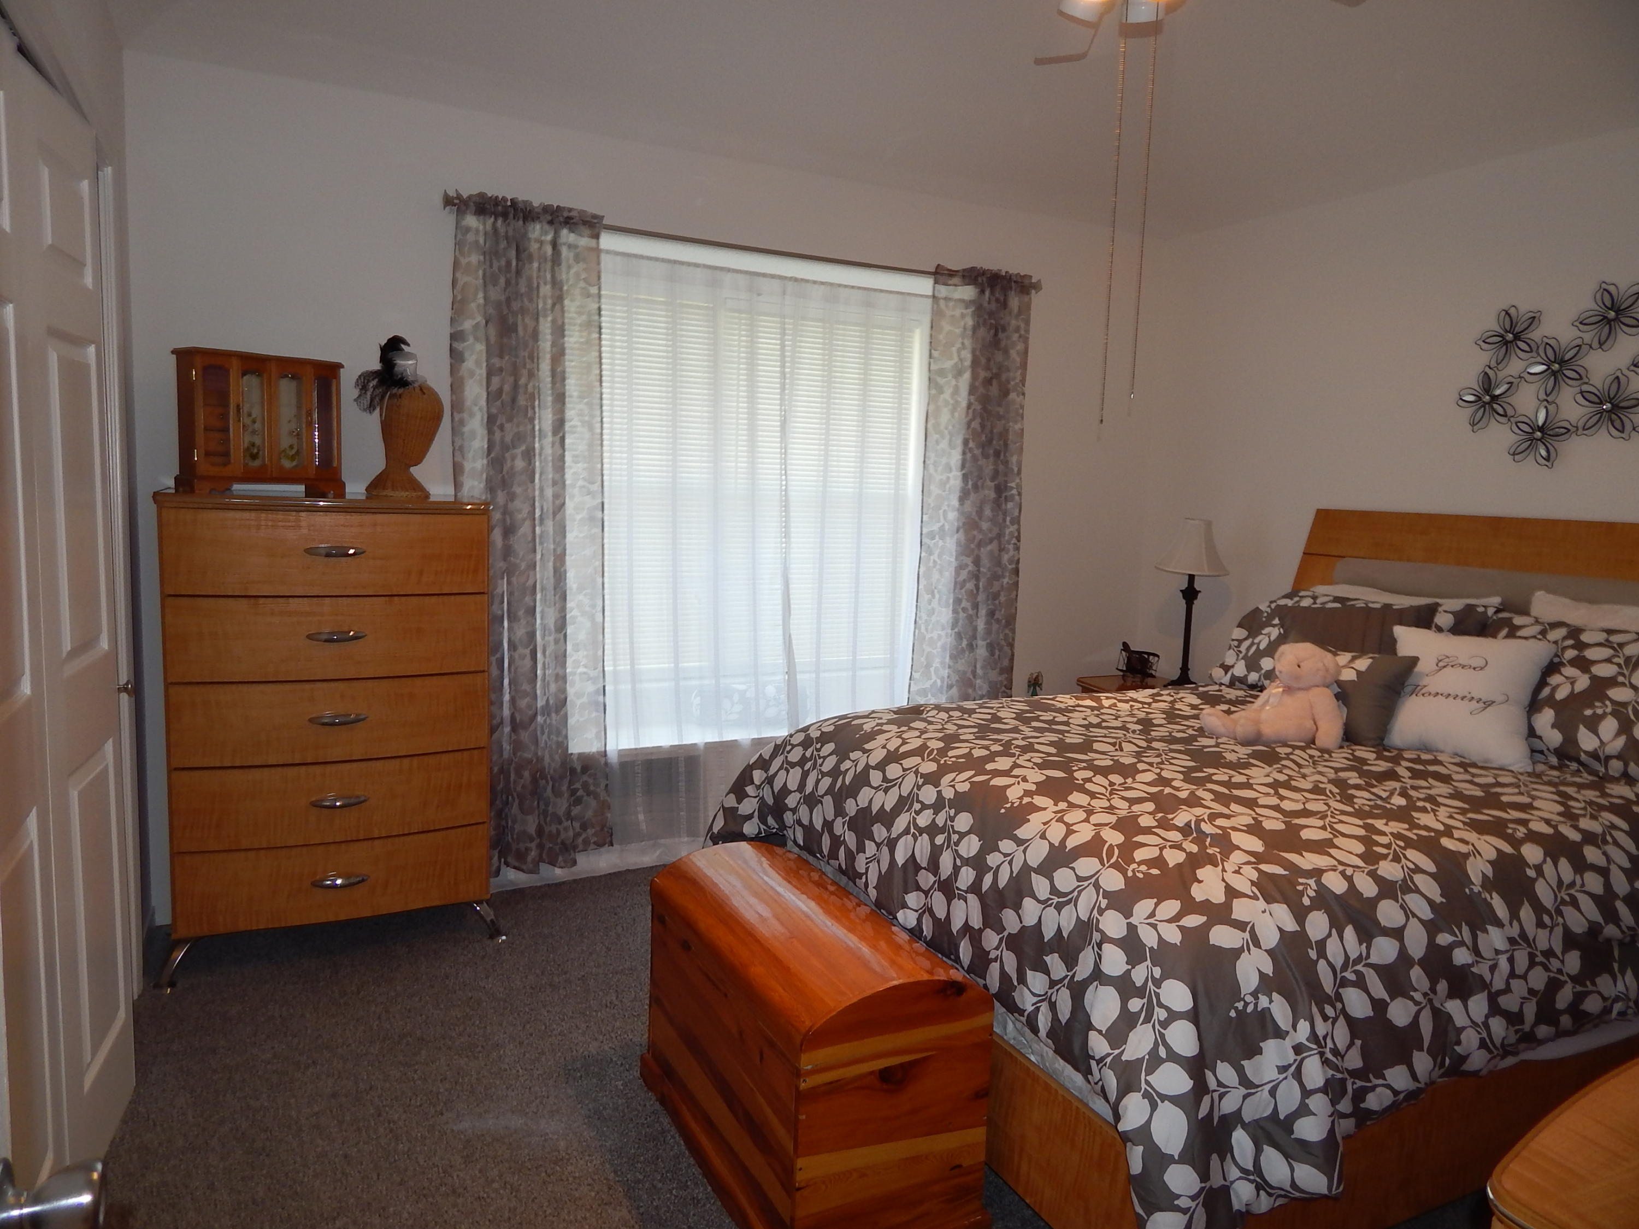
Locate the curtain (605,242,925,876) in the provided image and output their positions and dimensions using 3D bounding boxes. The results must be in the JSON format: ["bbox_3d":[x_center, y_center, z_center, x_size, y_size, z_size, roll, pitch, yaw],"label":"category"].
[{"bbox_3d":[-0.169,-0.167,3.908,1.380,2.110,0.070,-1,7,-27],"label":"curtain"}]

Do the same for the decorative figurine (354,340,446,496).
[{"bbox_3d":[-1.190,-0.559,3.091,0.230,0.455,0.180,1,6,-7],"label":"decorative figurine"}]

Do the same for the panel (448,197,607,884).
[{"bbox_3d":[-0.910,-0.205,3.478,0.510,2.140,0.100,-1,7,-27],"label":"panel"}]

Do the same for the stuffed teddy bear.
[{"bbox_3d":[1.232,0.214,2.963,0.320,0.270,0.245,1,6,-6],"label":"stuffed teddy bear"}]

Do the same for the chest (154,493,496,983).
[{"bbox_3d":[-1.381,0.304,3.103,0.830,1.280,0.440,-1,7,-27],"label":"chest"}]

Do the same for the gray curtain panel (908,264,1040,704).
[{"bbox_3d":[0.586,-0.244,4.241,0.480,2.140,0.100,-1,7,-27],"label":"gray curtain panel"}]

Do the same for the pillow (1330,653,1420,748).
[{"bbox_3d":[1.516,0.215,3.154,0.110,0.285,0.360,27,-6,-27],"label":"pillow"}]

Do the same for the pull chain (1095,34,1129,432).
[{"bbox_3d":[0.499,-0.653,1.853,0.020,0.660,0.020,-1,7,-27],"label":"pull chain"}]

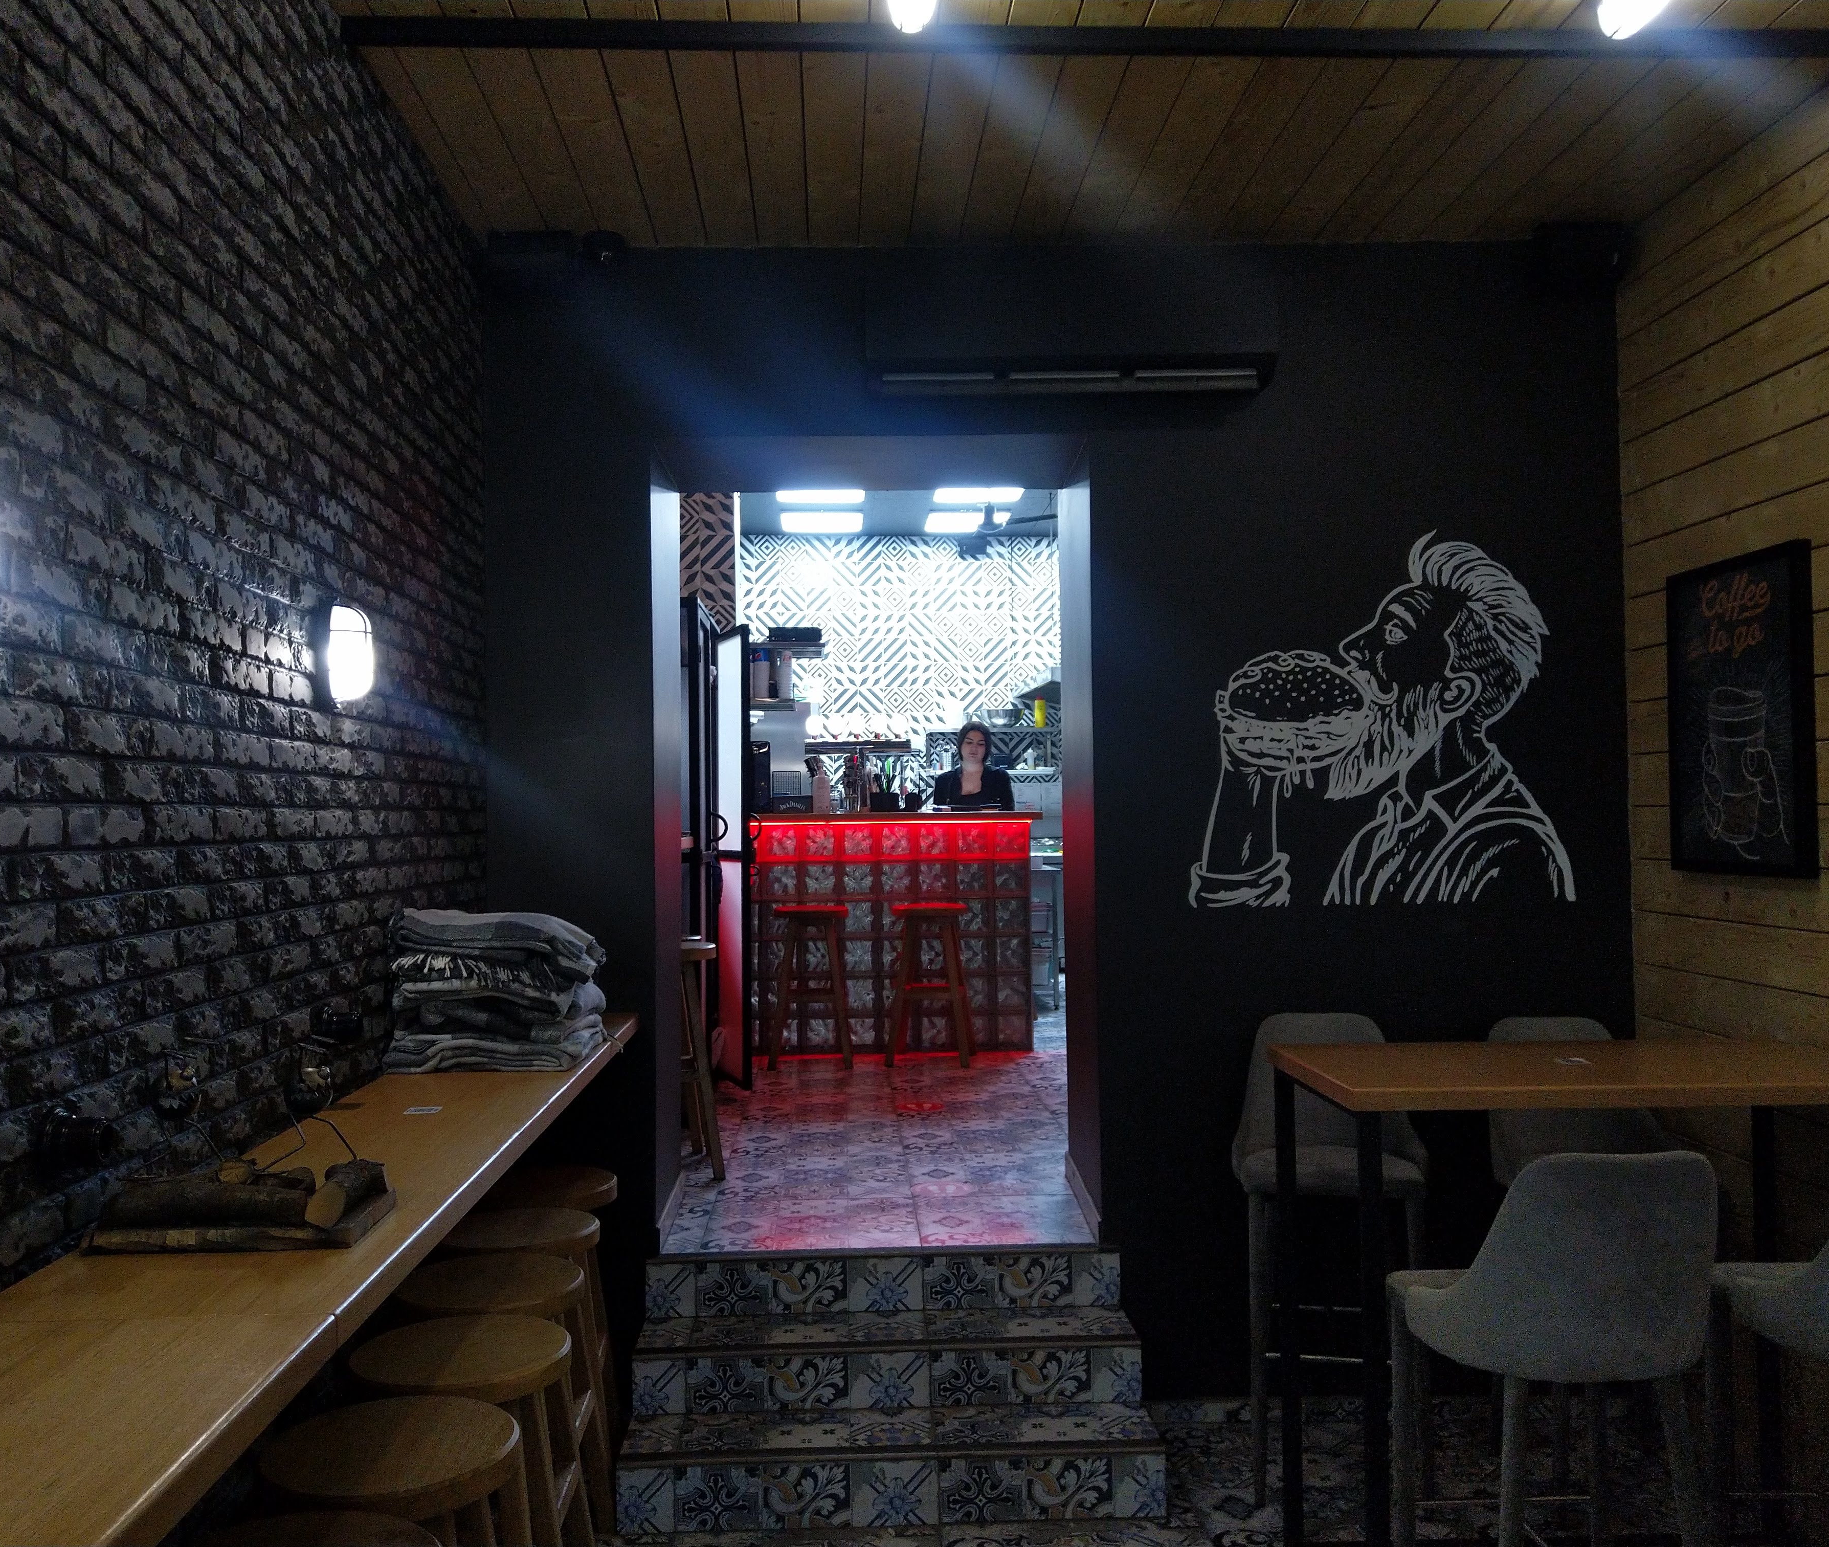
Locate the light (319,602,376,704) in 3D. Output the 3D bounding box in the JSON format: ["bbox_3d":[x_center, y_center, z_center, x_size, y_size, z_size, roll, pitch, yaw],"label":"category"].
[{"bbox_3d":[-1.017,-0.215,2.694,0.081,0.198,0.134,0,-2,-3],"label":"light"}]

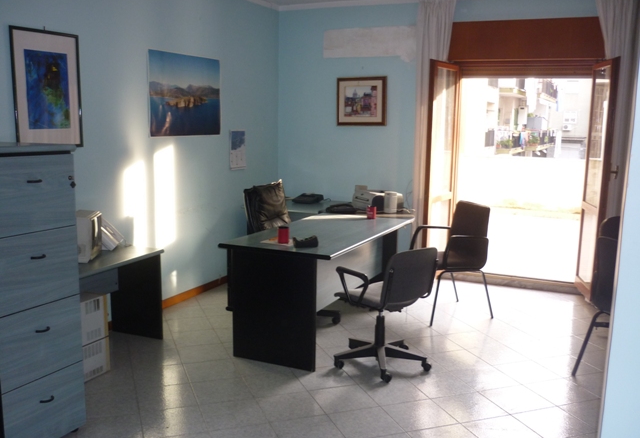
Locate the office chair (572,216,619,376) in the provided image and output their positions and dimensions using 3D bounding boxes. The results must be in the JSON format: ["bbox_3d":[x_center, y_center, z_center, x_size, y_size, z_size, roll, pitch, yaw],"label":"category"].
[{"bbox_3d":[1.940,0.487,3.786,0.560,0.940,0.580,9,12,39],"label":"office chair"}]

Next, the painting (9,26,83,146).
[{"bbox_3d":[-1.642,-0.779,3.700,0.025,0.700,0.500,5,10,25],"label":"painting"}]

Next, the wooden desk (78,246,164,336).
[{"bbox_3d":[-1.492,0.576,3.777,0.470,0.620,1.060,5,10,25],"label":"wooden desk"}]

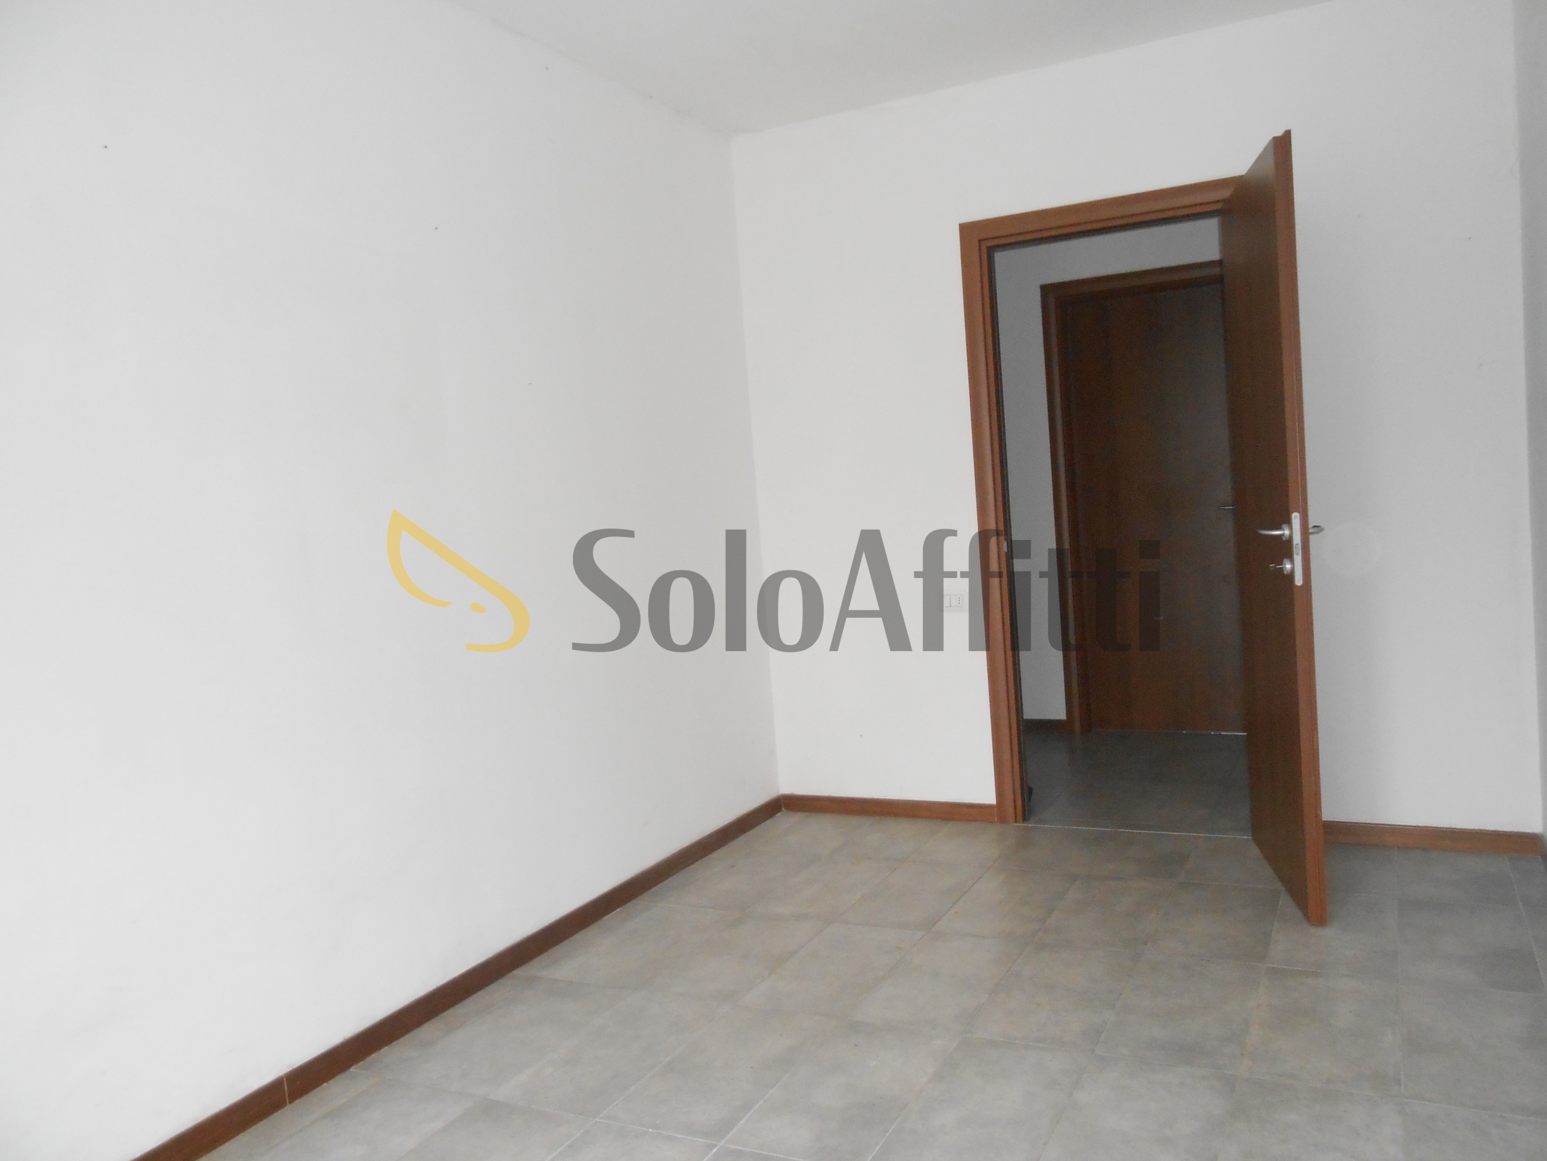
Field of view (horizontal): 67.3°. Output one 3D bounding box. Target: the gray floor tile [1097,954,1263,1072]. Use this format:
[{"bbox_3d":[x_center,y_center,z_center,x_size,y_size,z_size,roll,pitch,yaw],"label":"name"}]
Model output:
[{"bbox_3d":[0.983,1.019,2.763,0.300,0.010,0.601,-3,4,27],"label":"gray floor tile"}]

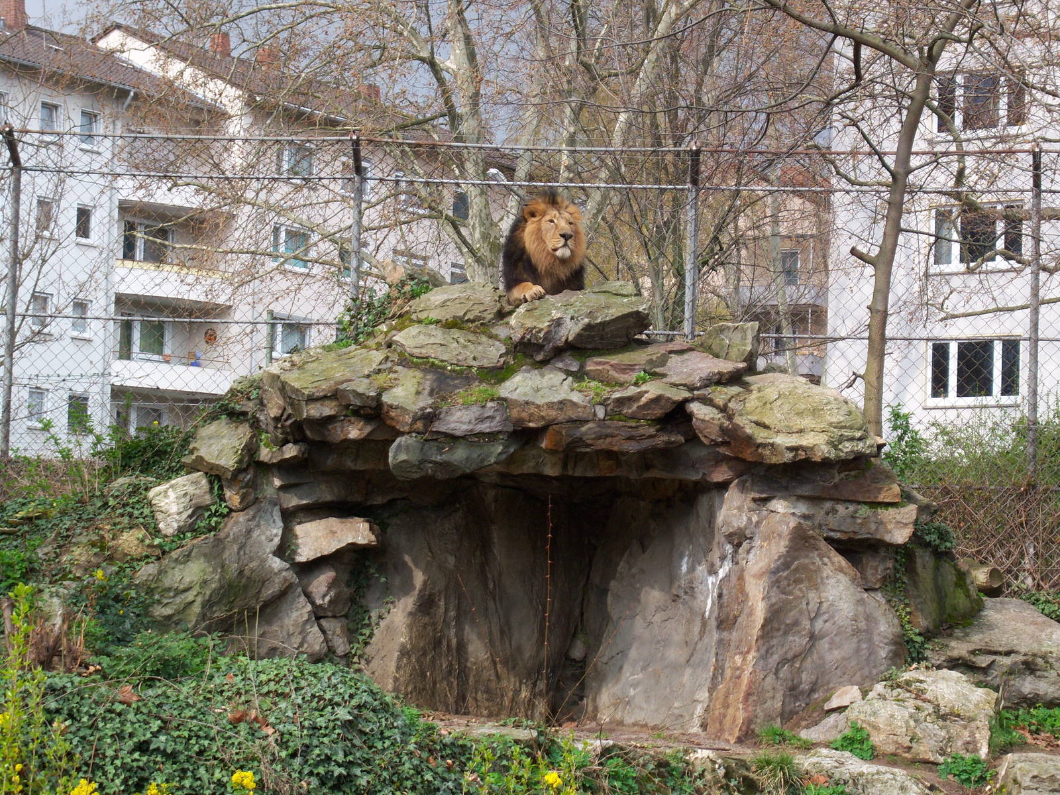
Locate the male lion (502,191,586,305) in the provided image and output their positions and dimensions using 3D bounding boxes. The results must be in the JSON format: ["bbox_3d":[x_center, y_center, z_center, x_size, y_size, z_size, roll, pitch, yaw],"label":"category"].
[{"bbox_3d":[0.080,-0.994,22.000,0.620,0.780,1.500,2,-3,-13],"label":"male lion"}]

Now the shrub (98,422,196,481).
[{"bbox_3d":[-2.495,0.353,21.500,0.620,0.390,0.500,1,-3,0],"label":"shrub"}]

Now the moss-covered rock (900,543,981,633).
[{"bbox_3d":[2.591,1.206,20.800,0.500,0.570,0.450,2,-3,-11],"label":"moss-covered rock"}]

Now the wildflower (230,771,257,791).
[{"bbox_3d":[-1.241,1.656,14.300,0.110,0.090,0.100,1,-3,0],"label":"wildflower"}]

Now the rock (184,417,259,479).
[{"bbox_3d":[-1.932,0.320,20.600,0.460,0.380,0.420,1,-3,11],"label":"rock"}]

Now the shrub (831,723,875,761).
[{"bbox_3d":[1.792,1.914,18.400,0.245,0.215,0.220,1,-3,0],"label":"shrub"}]

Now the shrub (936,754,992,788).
[{"bbox_3d":[2.345,2.008,17.800,0.300,0.190,0.260,1,-3,0],"label":"shrub"}]

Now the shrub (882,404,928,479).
[{"bbox_3d":[2.606,0.308,23.000,0.330,0.530,0.320,1,-3,0],"label":"shrub"}]

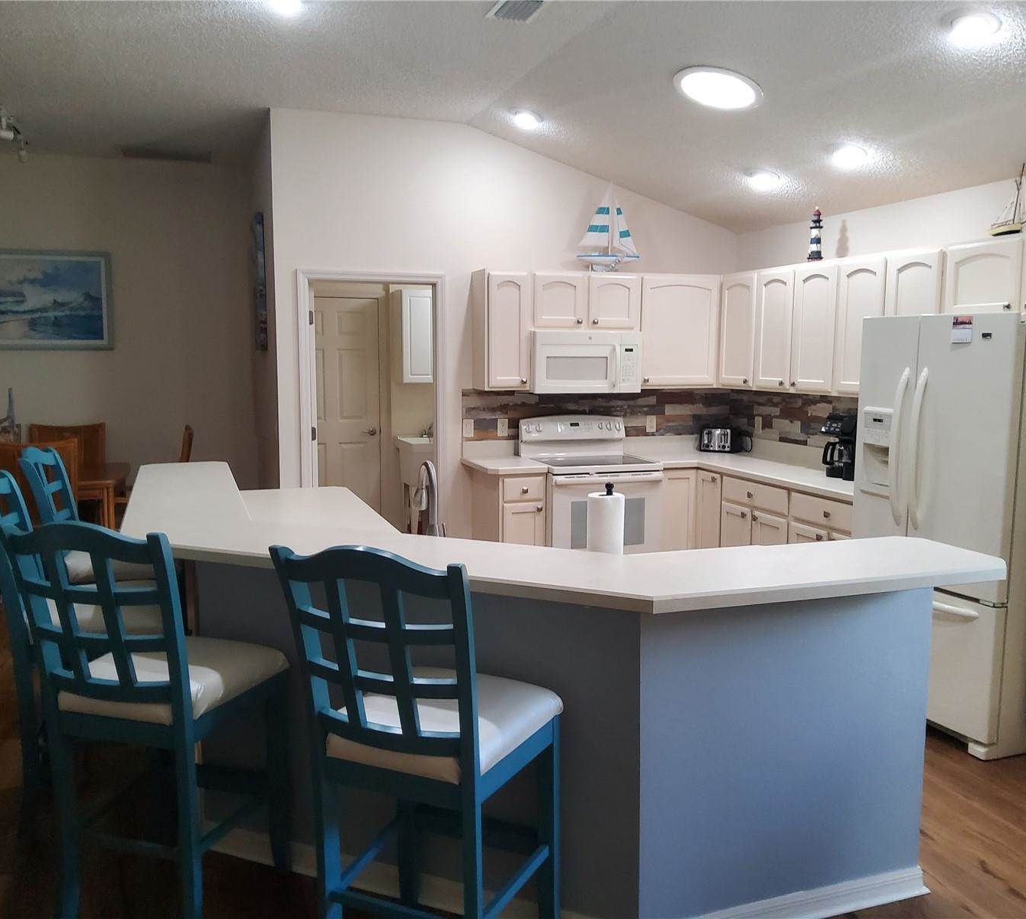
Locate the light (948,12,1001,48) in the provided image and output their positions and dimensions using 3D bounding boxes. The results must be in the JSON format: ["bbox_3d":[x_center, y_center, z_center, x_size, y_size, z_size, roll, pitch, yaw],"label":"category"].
[{"bbox_3d":[1.640,-1.526,3.284,0.195,0.050,0.195,16,1,-20],"label":"light"}]

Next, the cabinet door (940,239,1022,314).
[{"bbox_3d":[2.132,-0.810,4.173,0.022,0.320,0.430,-2,7,-19],"label":"cabinet door"}]

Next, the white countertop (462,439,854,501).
[{"bbox_3d":[0.978,0.051,5.423,2.090,0.140,2.240,-2,7,-19],"label":"white countertop"}]

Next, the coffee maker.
[{"bbox_3d":[1.910,-0.072,5.178,0.290,0.365,0.220,-2,7,-19],"label":"coffee maker"}]

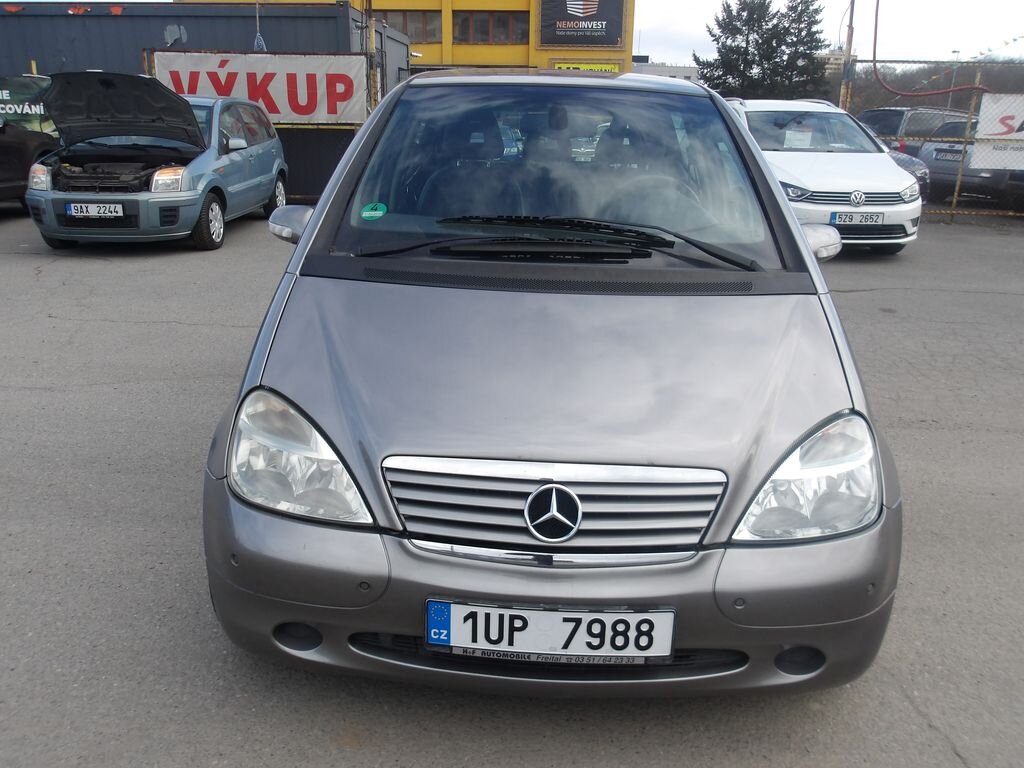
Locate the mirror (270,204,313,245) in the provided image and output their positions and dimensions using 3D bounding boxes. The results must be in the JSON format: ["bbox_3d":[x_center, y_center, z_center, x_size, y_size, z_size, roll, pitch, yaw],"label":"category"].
[{"bbox_3d":[-0.706,-0.526,2.639,0.210,0.140,0.150,2,19,1],"label":"mirror"}]

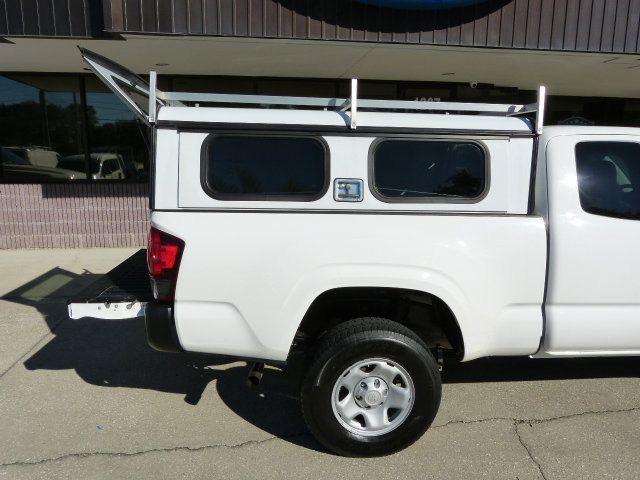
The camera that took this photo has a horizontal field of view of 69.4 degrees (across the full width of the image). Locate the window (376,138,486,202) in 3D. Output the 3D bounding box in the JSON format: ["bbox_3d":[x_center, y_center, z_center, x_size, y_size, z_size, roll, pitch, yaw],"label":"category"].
[{"bbox_3d":[0.564,-0.355,2.353,0.627,0.330,0.035,1,-2,-5],"label":"window"}]

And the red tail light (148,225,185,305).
[{"bbox_3d":[-0.749,0.111,2.276,0.172,0.365,0.165,1,9,-5],"label":"red tail light"}]

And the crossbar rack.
[{"bbox_3d":[0.117,-0.780,2.975,1.990,0.250,1.360,1,9,-5],"label":"crossbar rack"}]

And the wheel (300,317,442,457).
[{"bbox_3d":[0.271,0.791,2.499,0.765,0.760,0.250,1,9,-5],"label":"wheel"}]

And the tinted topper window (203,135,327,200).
[{"bbox_3d":[-0.265,-0.358,2.278,0.627,0.337,0.035,1,-2,-5],"label":"tinted topper window"}]

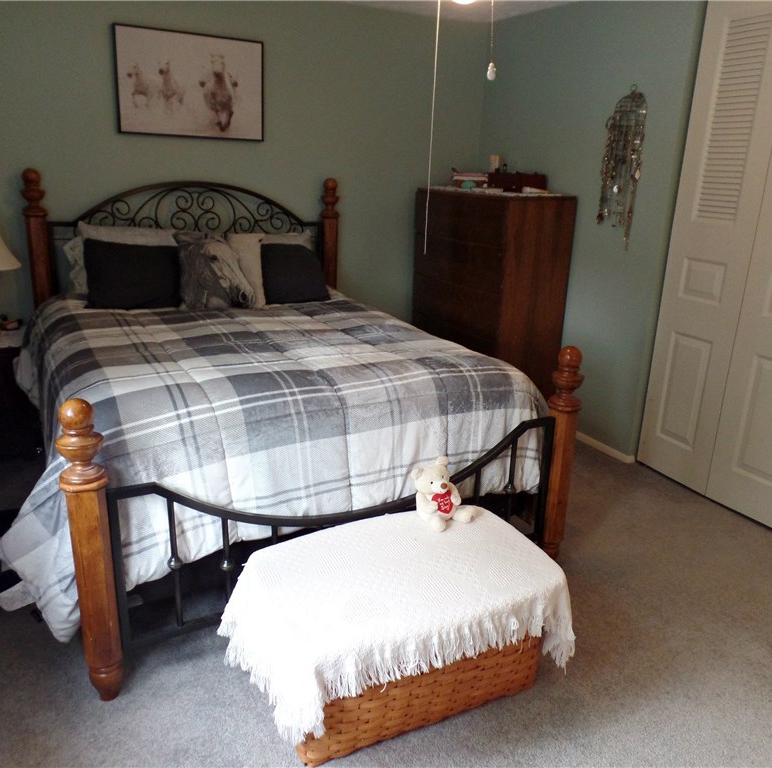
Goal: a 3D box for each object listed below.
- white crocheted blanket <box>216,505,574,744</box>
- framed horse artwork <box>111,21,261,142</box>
[{"bbox_3d":[0.026,0.655,1.948,0.910,0.290,0.550,-7,19,-27],"label":"white crocheted blanket"},{"bbox_3d":[-1.066,-1.651,3.776,0.800,0.535,0.030,-7,19,-27],"label":"framed horse artwork"}]

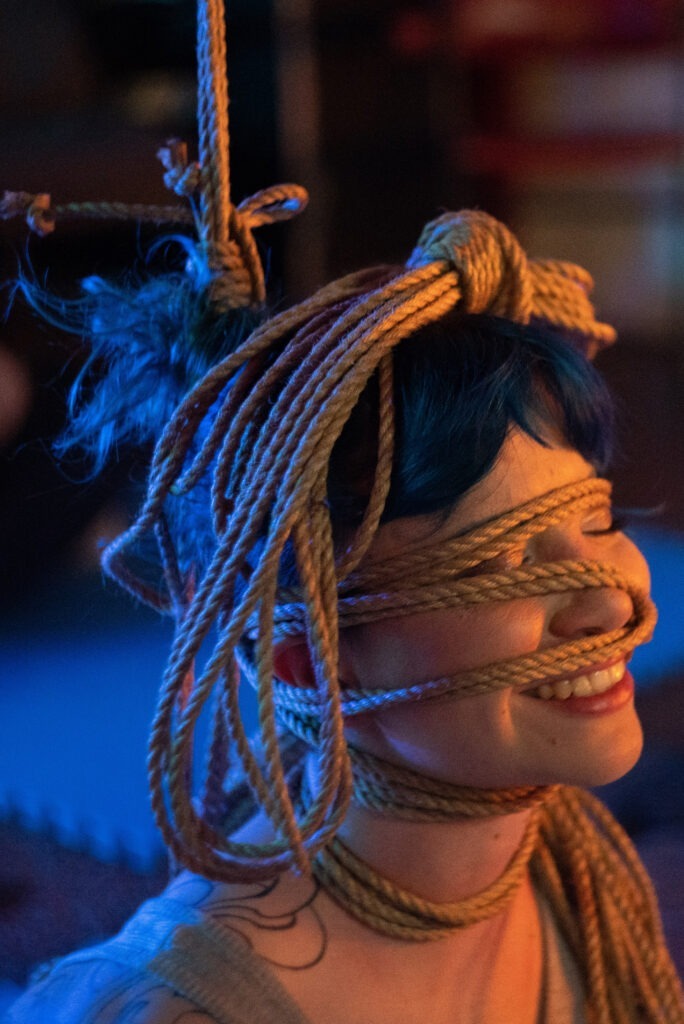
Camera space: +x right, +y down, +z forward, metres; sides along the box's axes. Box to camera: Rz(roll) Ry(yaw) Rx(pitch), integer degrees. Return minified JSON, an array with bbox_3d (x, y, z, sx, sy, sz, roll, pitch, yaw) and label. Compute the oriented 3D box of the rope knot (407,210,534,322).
[{"bbox_3d":[0.056,-0.108,1.060,0.054,0.047,0.048,0,8,0],"label":"rope knot"}]

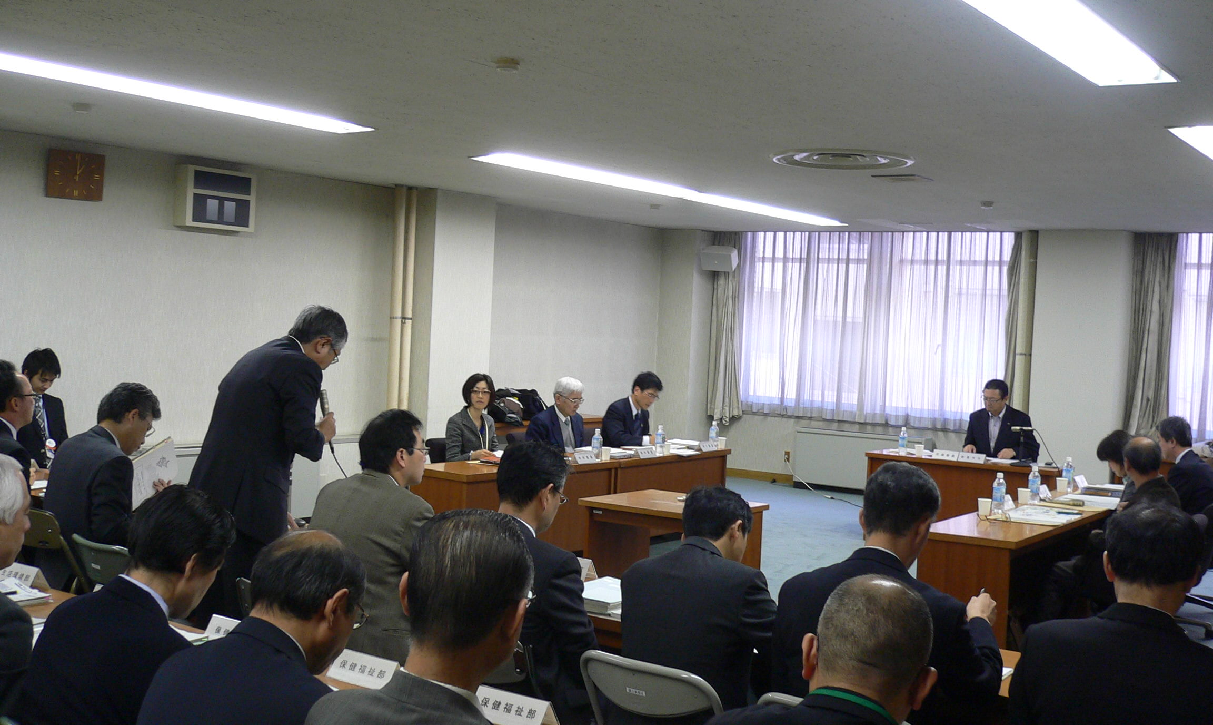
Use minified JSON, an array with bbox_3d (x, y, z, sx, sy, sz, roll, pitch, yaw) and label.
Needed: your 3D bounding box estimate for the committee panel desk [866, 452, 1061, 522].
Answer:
[{"bbox_3d":[2.746,1.083,10.946,1.460,0.688,0.520,4,2,33],"label":"committee panel desk"}]

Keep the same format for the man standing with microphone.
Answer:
[{"bbox_3d":[-1.182,0.615,4.999,0.510,1.650,0.650,4,2,36],"label":"man standing with microphone"}]

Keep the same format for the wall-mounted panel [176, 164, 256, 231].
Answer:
[{"bbox_3d":[-2.628,-1.095,9.707,0.110,0.400,0.600,4,2,33],"label":"wall-mounted panel"}]

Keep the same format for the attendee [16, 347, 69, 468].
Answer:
[{"bbox_3d":[-3.119,0.604,7.941,0.800,1.290,0.500,4,2,33],"label":"attendee"}]

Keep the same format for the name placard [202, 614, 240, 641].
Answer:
[{"bbox_3d":[-1.041,0.760,4.050,0.208,0.068,0.090,4,2,37],"label":"name placard"}]

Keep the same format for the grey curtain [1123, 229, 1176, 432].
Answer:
[{"bbox_3d":[4.930,-0.174,13.073,0.400,2.016,0.150,4,2,33],"label":"grey curtain"}]

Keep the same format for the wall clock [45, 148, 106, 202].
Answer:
[{"bbox_3d":[-3.403,-1.194,9.185,0.050,0.300,0.415,4,2,33],"label":"wall clock"}]

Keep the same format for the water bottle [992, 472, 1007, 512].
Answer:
[{"bbox_3d":[2.094,0.697,7.637,0.064,0.208,0.064,4,2,33],"label":"water bottle"}]

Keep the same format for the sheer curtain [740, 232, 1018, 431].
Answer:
[{"bbox_3d":[2.585,-0.358,14.320,2.891,1.906,0.120,4,2,33],"label":"sheer curtain"}]

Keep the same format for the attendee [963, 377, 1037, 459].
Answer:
[{"bbox_3d":[3.002,0.778,11.071,0.560,1.300,0.750,4,2,33],"label":"attendee"}]

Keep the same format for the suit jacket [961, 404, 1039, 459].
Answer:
[{"bbox_3d":[3.081,0.664,11.210,0.570,0.650,0.420,4,2,33],"label":"suit jacket"}]

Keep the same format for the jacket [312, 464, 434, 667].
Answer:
[{"bbox_3d":[-0.697,0.684,4.651,0.500,0.640,0.430,4,3,41],"label":"jacket"}]

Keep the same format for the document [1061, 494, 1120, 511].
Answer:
[{"bbox_3d":[2.754,0.798,8.210,0.290,0.025,0.400,4,2,33],"label":"document"}]

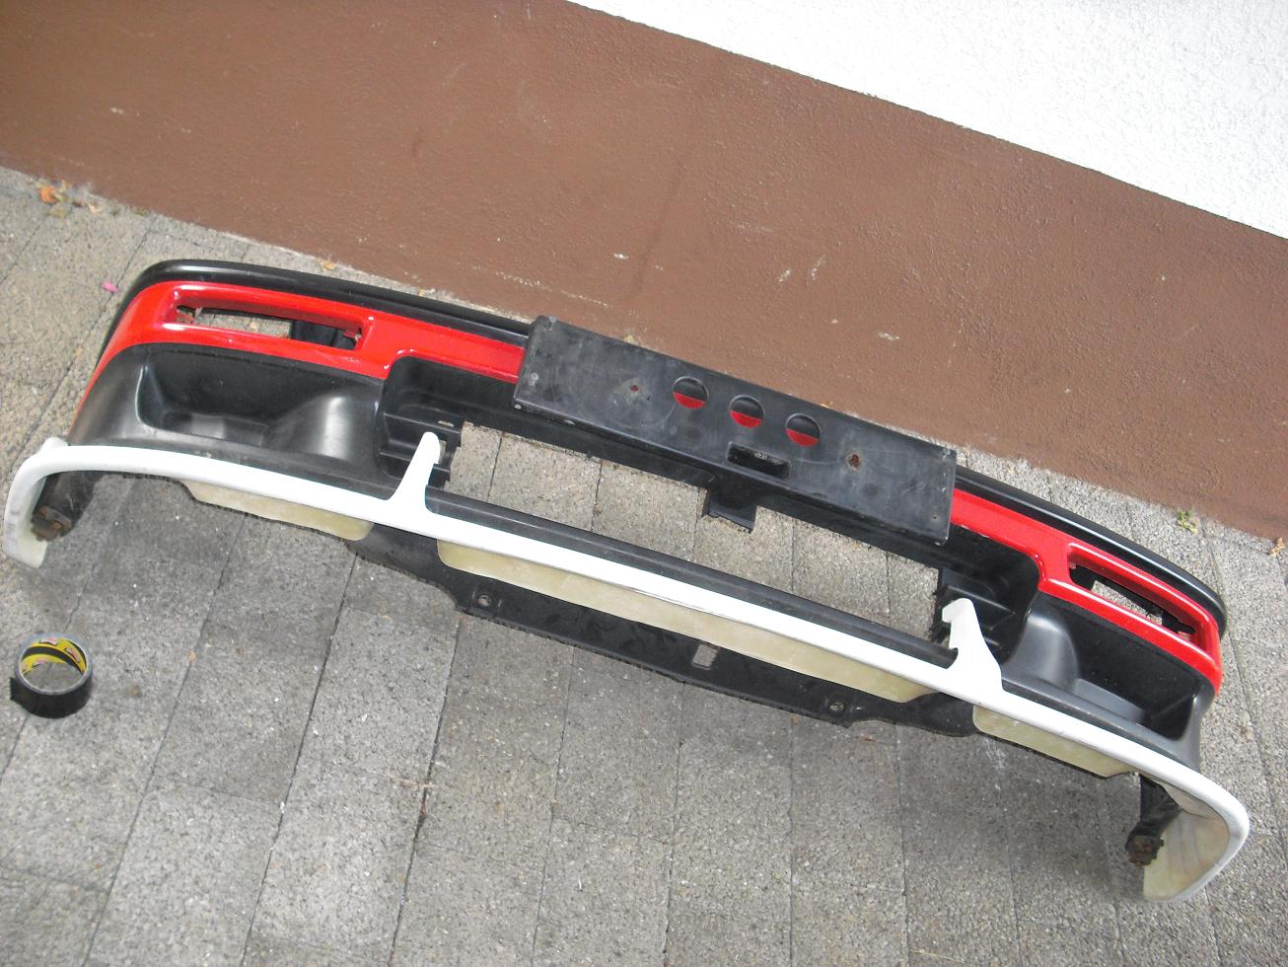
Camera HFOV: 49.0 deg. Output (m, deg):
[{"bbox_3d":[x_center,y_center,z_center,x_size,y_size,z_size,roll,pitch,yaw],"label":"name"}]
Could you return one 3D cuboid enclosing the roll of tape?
[{"bbox_3d":[-0.702,0.230,1.681,0.087,0.053,0.086,0,52,-23],"label":"roll of tape"}]

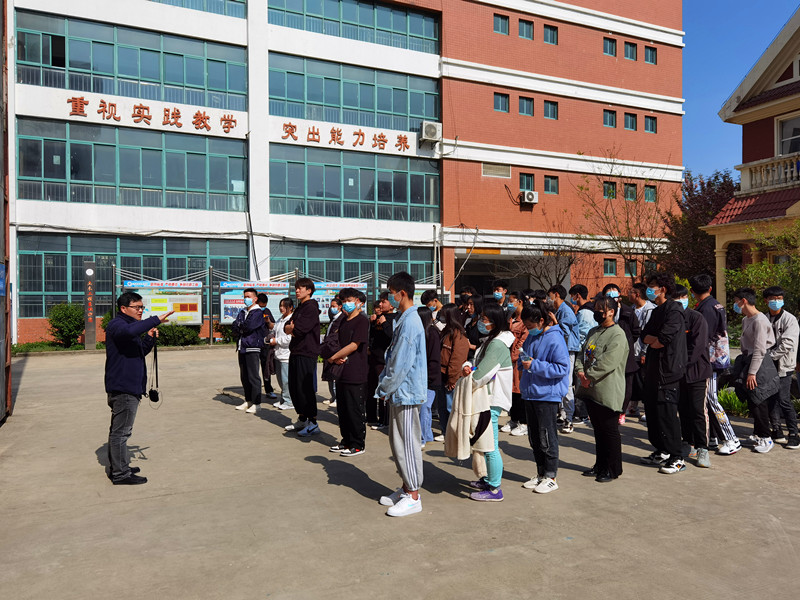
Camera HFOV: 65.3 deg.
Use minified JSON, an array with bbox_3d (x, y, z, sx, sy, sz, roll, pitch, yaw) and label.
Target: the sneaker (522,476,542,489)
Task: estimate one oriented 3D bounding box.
[{"bbox_3d":[1.147,1.544,5.280,0.260,0.105,0.095,0,0,-28],"label":"sneaker"}]

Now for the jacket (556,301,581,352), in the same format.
[{"bbox_3d":[1.997,0.324,7.620,0.340,0.640,0.500,0,0,-18],"label":"jacket"}]

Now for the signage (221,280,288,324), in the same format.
[{"bbox_3d":[-4.755,0.106,20.576,2.287,1.379,0.120,0,1,-24],"label":"signage"}]

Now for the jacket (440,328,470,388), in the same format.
[{"bbox_3d":[0.619,0.625,6.900,0.320,0.630,0.450,0,0,-23],"label":"jacket"}]

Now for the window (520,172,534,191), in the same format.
[{"bbox_3d":[5.960,-5.500,29.460,0.830,0.880,0.150,0,0,-24],"label":"window"}]

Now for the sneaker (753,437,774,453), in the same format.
[{"bbox_3d":[3.794,1.507,6.489,0.290,0.115,0.108,-1,1,-36],"label":"sneaker"}]

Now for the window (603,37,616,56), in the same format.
[{"bbox_3d":[11.050,-13.300,32.900,0.880,0.920,0.140,0,0,-24],"label":"window"}]

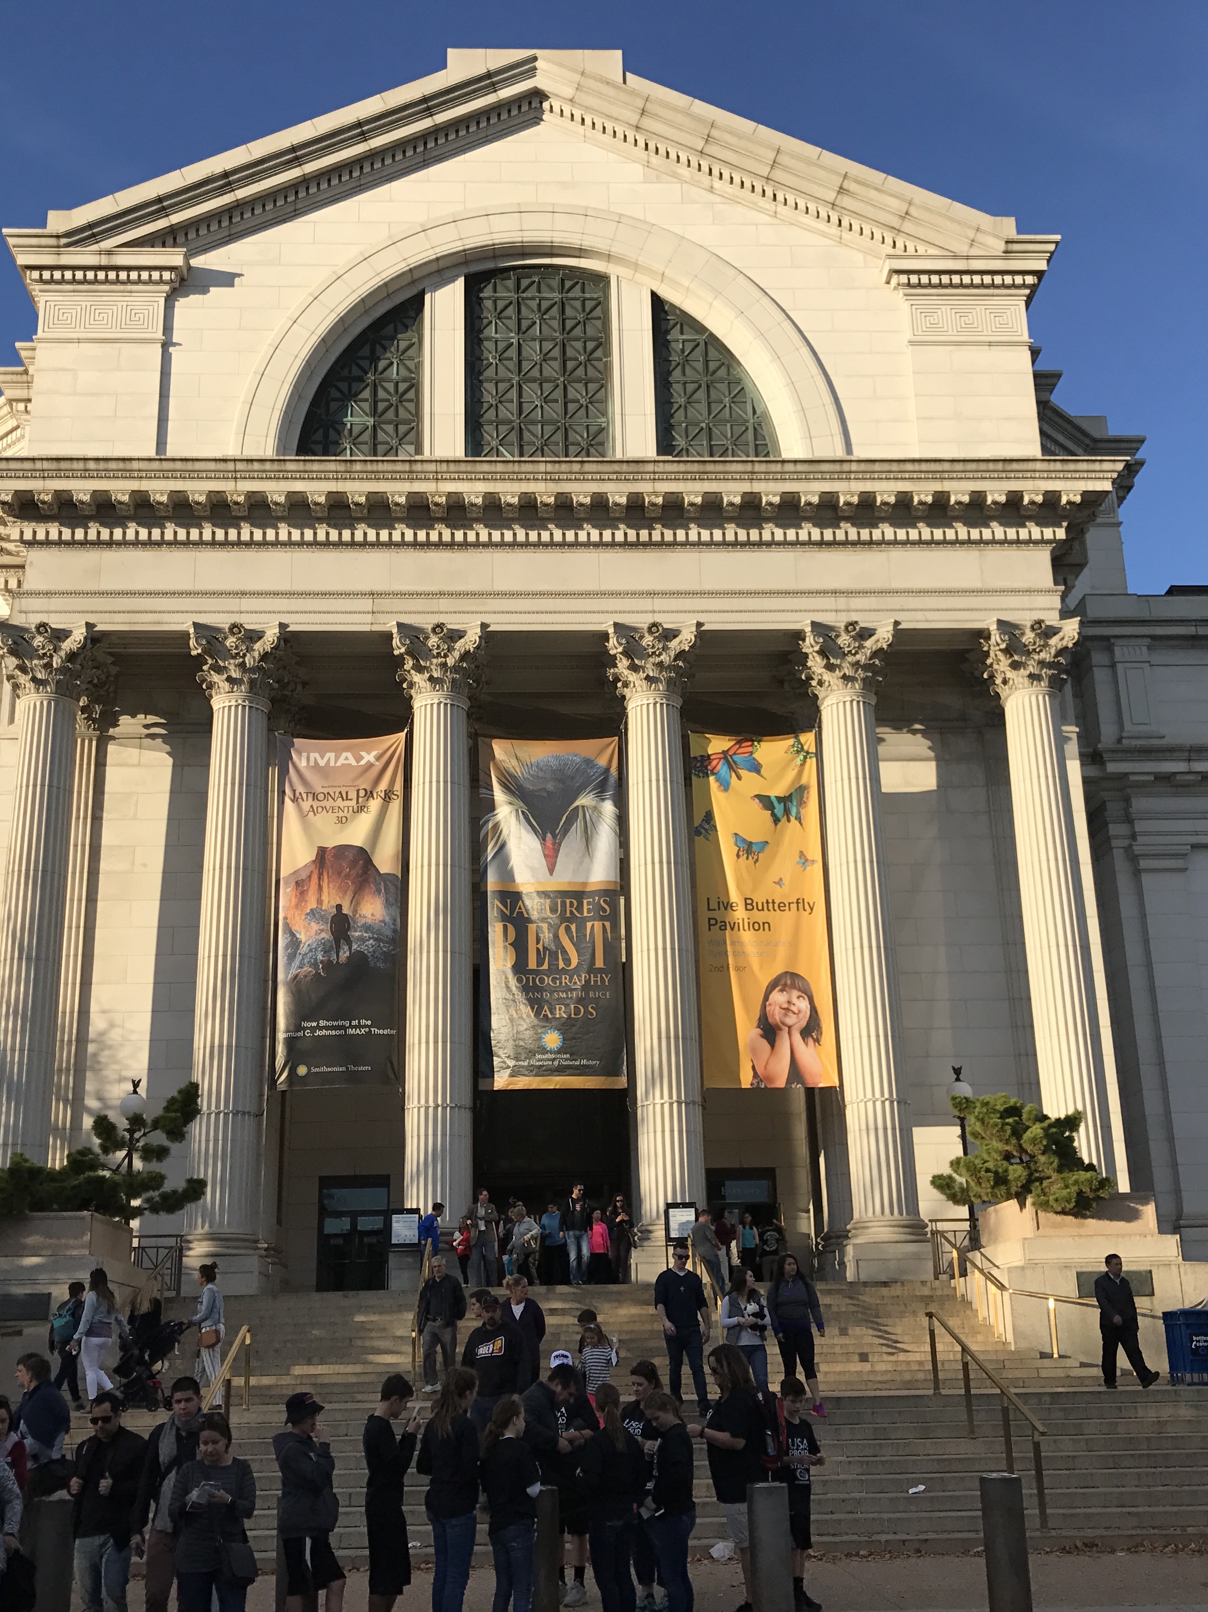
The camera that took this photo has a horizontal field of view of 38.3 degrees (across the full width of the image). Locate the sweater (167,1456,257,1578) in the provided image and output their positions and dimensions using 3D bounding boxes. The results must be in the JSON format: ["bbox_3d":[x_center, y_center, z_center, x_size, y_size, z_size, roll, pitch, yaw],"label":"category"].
[{"bbox_3d":[-2.076,3.766,9.226,0.446,0.588,0.360,1,-18,-7],"label":"sweater"}]

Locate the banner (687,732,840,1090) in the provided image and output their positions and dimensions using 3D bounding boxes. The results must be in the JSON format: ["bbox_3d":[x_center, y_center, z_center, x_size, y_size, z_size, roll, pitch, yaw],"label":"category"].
[{"bbox_3d":[3.101,1.986,34.385,2.630,7.236,0.150,-1,-18,-2],"label":"banner"}]

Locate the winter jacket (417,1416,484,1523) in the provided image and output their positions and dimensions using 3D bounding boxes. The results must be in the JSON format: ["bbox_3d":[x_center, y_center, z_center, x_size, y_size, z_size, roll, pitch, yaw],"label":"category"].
[{"bbox_3d":[-0.921,3.950,10.363,0.390,0.590,0.320,-8,-19,20],"label":"winter jacket"}]

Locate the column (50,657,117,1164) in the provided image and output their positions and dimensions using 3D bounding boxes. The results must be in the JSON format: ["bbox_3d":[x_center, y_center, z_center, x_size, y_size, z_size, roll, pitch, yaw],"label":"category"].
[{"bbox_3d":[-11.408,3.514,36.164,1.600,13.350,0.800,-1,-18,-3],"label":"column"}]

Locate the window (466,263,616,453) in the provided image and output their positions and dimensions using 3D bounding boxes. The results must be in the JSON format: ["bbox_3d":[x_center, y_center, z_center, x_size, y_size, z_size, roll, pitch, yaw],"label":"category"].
[{"bbox_3d":[-1.611,-10.705,42.229,3.450,5.450,0.400,-1,-18,-3],"label":"window"}]

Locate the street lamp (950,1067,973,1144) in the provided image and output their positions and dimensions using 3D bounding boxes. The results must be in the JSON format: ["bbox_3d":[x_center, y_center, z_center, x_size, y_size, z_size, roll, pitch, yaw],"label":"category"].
[{"bbox_3d":[7.122,7.173,34.038,0.480,4.100,0.480,-1,-18,-3],"label":"street lamp"}]

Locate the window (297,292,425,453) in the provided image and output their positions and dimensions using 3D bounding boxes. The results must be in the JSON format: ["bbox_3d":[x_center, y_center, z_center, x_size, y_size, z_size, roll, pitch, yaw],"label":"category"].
[{"bbox_3d":[-5.341,-9.326,38.106,2.650,4.300,0.300,-1,-18,-3],"label":"window"}]

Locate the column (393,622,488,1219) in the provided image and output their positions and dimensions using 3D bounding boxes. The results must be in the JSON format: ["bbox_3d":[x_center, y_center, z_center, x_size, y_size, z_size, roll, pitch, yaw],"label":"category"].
[{"bbox_3d":[-3.195,2.676,33.632,1.880,12.740,1.880,-1,-18,-2],"label":"column"}]

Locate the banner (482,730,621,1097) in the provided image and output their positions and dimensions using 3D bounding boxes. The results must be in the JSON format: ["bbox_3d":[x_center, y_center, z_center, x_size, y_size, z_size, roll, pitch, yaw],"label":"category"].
[{"bbox_3d":[-1.000,2.023,34.234,2.757,7.086,0.150,-1,-18,-2],"label":"banner"}]

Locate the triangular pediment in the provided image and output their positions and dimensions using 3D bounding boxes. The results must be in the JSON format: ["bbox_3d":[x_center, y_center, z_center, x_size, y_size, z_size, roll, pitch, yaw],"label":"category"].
[{"bbox_3d":[-1.746,-15.517,42.941,24.200,6.200,1.900,-1,-18,-3],"label":"triangular pediment"}]

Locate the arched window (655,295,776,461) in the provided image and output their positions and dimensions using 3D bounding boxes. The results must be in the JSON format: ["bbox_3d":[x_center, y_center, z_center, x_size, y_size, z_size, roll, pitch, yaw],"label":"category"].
[{"bbox_3d":[2.555,-9.907,40.332,2.814,4.359,0.300,-1,-18,-2],"label":"arched window"}]

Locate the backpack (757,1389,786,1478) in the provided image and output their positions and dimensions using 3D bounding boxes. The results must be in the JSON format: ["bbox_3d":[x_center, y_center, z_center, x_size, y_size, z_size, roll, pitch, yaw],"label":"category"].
[{"bbox_3d":[1.170,4.365,12.117,0.210,0.520,0.300,-6,-18,14],"label":"backpack"}]

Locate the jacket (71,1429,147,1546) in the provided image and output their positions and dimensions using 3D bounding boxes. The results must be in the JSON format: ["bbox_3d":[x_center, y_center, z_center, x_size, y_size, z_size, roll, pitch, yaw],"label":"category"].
[{"bbox_3d":[-2.816,3.871,9.903,0.430,0.617,0.330,1,-18,-8],"label":"jacket"}]

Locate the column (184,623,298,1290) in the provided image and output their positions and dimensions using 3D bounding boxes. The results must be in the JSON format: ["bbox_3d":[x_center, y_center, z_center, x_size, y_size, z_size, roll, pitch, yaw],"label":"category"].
[{"bbox_3d":[-7.243,2.794,33.709,1.950,12.950,1.950,-1,-18,-3],"label":"column"}]

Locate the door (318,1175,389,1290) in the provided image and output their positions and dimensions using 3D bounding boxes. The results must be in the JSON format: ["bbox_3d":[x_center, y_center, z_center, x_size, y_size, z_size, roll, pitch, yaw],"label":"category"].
[{"bbox_3d":[-5.164,8.868,35.762,1.514,2.465,0.180,-1,-18,-2],"label":"door"}]

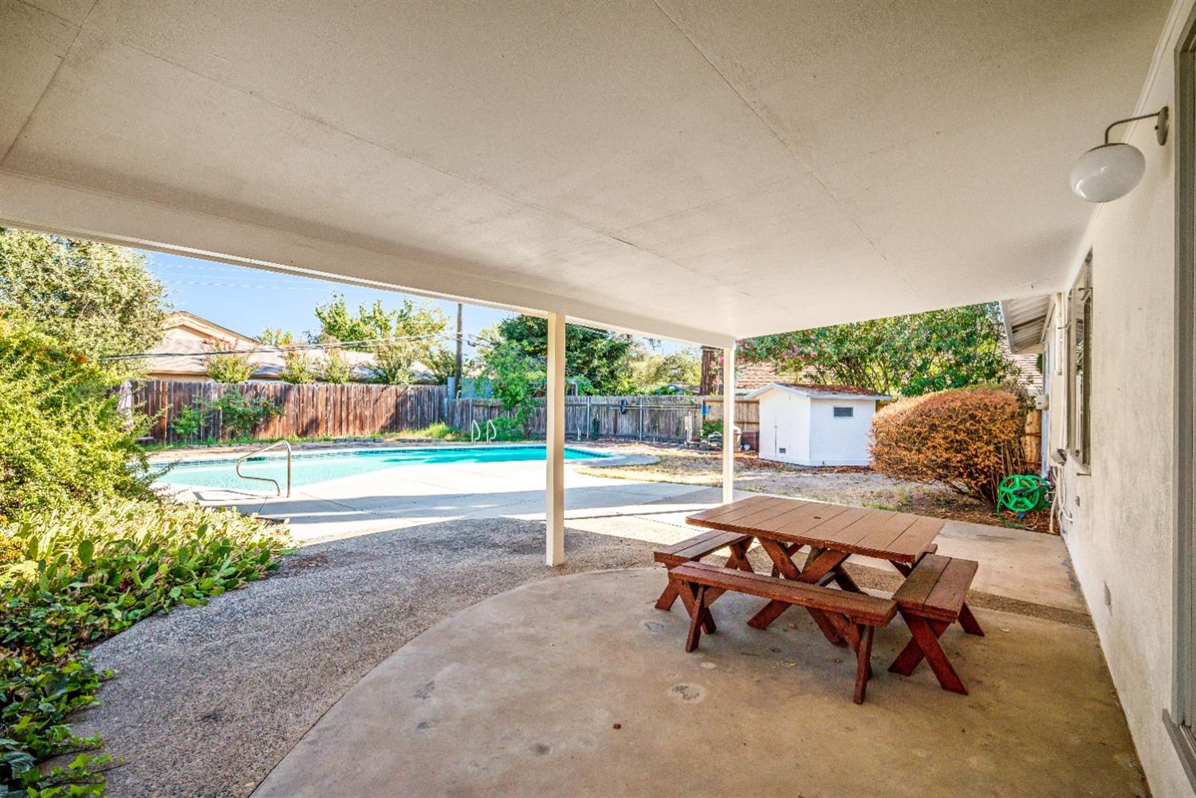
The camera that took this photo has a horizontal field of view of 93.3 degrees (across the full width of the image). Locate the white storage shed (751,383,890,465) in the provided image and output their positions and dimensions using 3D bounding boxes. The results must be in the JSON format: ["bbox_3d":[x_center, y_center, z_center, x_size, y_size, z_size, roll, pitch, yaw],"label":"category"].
[{"bbox_3d":[5.280,0.560,13.700,2.350,1.860,2.400,0,0,-17],"label":"white storage shed"}]

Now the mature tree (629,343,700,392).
[{"bbox_3d":[4.400,-1.100,36.000,6.000,5.200,5.500,0,0,0],"label":"mature tree"}]

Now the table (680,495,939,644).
[{"bbox_3d":[1.366,1.092,3.548,1.278,0.674,1.065,0,0,38],"label":"table"}]

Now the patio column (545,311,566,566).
[{"bbox_3d":[-0.378,0.354,5.030,0.100,2.230,0.122,0,0,37],"label":"patio column"}]

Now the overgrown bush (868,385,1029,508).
[{"bbox_3d":[5.016,0.623,8.065,1.850,1.650,1.600,0,0,38],"label":"overgrown bush"}]

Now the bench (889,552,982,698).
[{"bbox_3d":[1.946,1.229,3.225,0.355,0.409,1.115,0,0,38],"label":"bench"}]

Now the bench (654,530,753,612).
[{"bbox_3d":[0.853,1.265,4.250,0.350,0.410,1.090,0,0,40],"label":"bench"}]

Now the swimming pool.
[{"bbox_3d":[-4.527,1.991,13.275,10.400,1.300,6.000,0,0,-45],"label":"swimming pool"}]

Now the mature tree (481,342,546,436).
[{"bbox_3d":[-3.050,-0.320,20.200,2.400,3.500,2.400,0,0,0],"label":"mature tree"}]

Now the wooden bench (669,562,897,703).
[{"bbox_3d":[0.964,1.222,3.068,1.136,0.409,0.376,0,0,34],"label":"wooden bench"}]

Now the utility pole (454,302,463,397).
[{"bbox_3d":[-6.630,-3.000,27.000,0.250,9.000,0.250,2,0,0],"label":"utility pole"}]

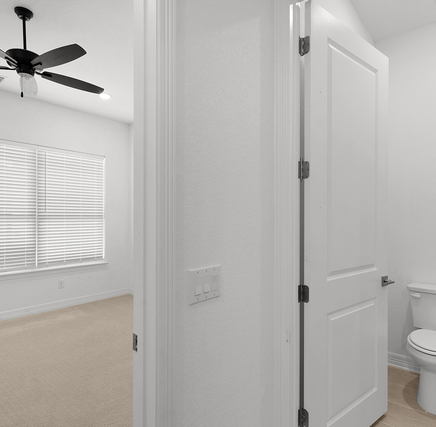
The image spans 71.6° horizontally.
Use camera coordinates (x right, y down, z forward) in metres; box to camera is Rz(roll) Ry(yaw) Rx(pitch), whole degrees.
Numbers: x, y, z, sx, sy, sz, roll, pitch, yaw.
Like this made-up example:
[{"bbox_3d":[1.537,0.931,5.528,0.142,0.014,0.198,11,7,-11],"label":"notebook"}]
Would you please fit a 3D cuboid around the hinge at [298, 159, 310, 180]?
[{"bbox_3d":[0.441,-0.220,1.545,0.056,0.090,0.028,0,-1,1],"label":"hinge"}]

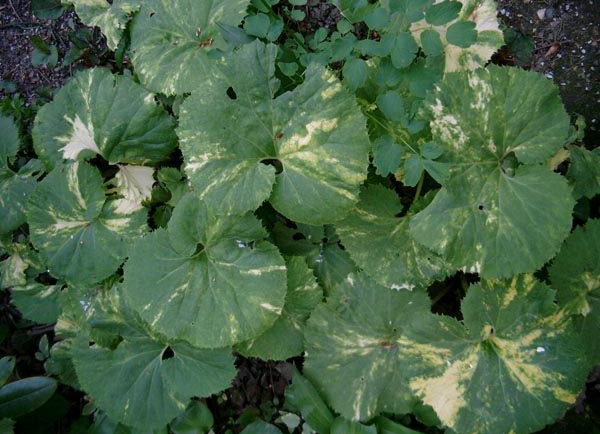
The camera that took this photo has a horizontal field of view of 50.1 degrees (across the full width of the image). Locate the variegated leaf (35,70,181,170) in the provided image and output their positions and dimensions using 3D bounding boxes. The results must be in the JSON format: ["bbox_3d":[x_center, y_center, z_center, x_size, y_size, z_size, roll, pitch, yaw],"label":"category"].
[{"bbox_3d":[-0.320,-0.160,1.050,0.235,0.060,0.190,5,62,3],"label":"variegated leaf"}]

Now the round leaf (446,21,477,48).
[{"bbox_3d":[0.227,-0.255,0.900,0.044,0.012,0.037,-11,67,-5],"label":"round leaf"}]

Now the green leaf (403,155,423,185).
[{"bbox_3d":[0.146,-0.060,0.830,0.026,0.010,0.043,17,67,7],"label":"green leaf"}]

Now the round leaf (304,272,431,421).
[{"bbox_3d":[0.112,0.188,0.940,0.215,0.040,0.220,0,67,0],"label":"round leaf"}]

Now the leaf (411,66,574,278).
[{"bbox_3d":[0.240,-0.056,0.800,0.205,0.055,0.270,0,74,3],"label":"leaf"}]

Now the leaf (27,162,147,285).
[{"bbox_3d":[-0.272,0.008,0.820,0.152,0.040,0.150,35,70,11],"label":"leaf"}]

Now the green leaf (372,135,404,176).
[{"bbox_3d":[0.115,-0.080,0.830,0.041,0.013,0.054,15,67,6],"label":"green leaf"}]

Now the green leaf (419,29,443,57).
[{"bbox_3d":[0.182,-0.241,0.890,0.030,0.011,0.039,-5,66,-2],"label":"green leaf"}]

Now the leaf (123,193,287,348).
[{"bbox_3d":[-0.110,0.063,0.740,0.190,0.045,0.185,-37,75,-14],"label":"leaf"}]

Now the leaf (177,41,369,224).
[{"bbox_3d":[-0.041,-0.125,0.950,0.285,0.055,0.285,3,71,1],"label":"leaf"}]

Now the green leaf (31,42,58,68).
[{"bbox_3d":[-0.506,-0.320,1.270,0.055,0.012,0.052,-10,64,-5],"label":"green leaf"}]

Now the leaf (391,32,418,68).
[{"bbox_3d":[0.144,-0.229,0.880,0.037,0.013,0.051,-2,66,-1],"label":"leaf"}]

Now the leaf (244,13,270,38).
[{"bbox_3d":[-0.076,-0.343,1.150,0.046,0.010,0.048,-28,66,-13],"label":"leaf"}]

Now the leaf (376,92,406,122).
[{"bbox_3d":[0.121,-0.146,0.850,0.037,0.012,0.042,-32,70,-13],"label":"leaf"}]

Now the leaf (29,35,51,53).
[{"bbox_3d":[-0.426,-0.282,1.050,0.040,0.012,0.026,41,68,12],"label":"leaf"}]

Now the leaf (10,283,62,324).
[{"bbox_3d":[-0.420,0.139,1.030,0.080,0.020,0.085,34,73,20],"label":"leaf"}]

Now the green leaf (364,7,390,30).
[{"bbox_3d":[0.135,-0.347,1.120,0.045,0.010,0.047,5,63,3],"label":"green leaf"}]

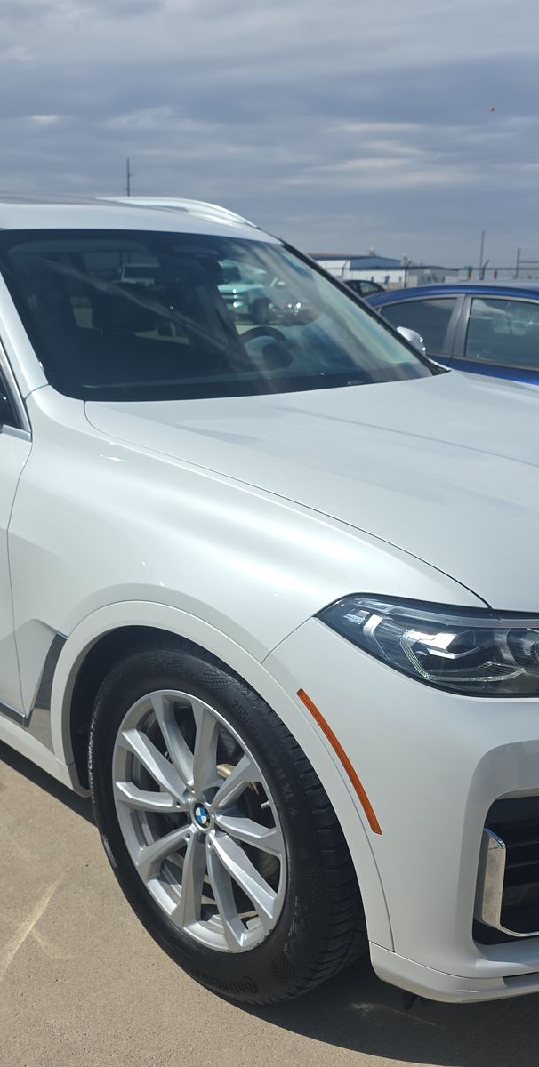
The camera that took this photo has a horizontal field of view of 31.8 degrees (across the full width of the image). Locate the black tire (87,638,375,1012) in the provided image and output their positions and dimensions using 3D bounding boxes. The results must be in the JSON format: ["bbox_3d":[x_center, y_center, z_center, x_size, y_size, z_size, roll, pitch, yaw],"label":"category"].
[{"bbox_3d":[-0.069,0.566,2.023,0.785,0.785,0.280,15,20,42],"label":"black tire"}]

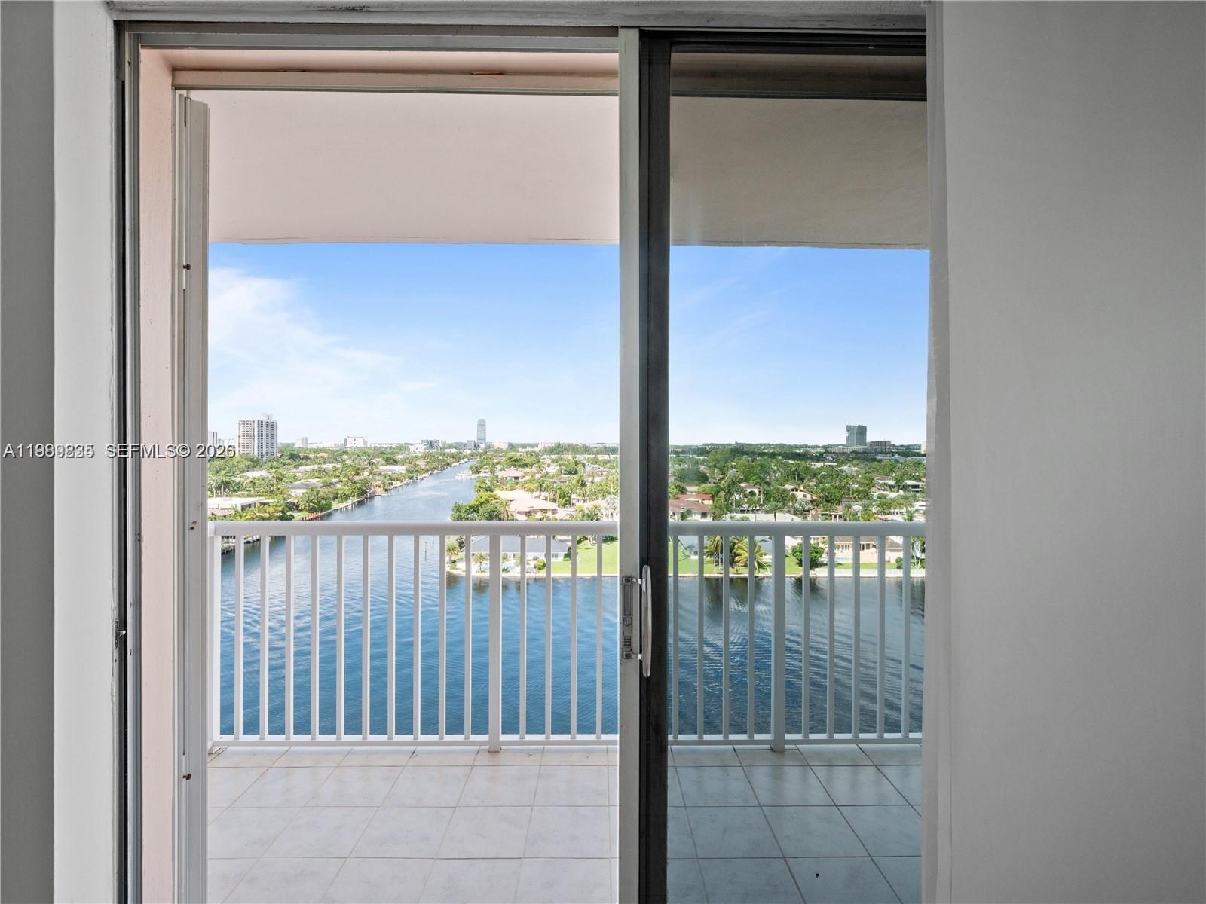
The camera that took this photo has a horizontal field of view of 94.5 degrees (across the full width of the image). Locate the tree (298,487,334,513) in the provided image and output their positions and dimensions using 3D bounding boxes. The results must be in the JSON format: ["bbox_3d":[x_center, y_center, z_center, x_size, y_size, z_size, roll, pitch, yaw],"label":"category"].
[{"bbox_3d":[-110.662,18.535,215.000,12.200,9.200,11.000,0,1,-27],"label":"tree"}]

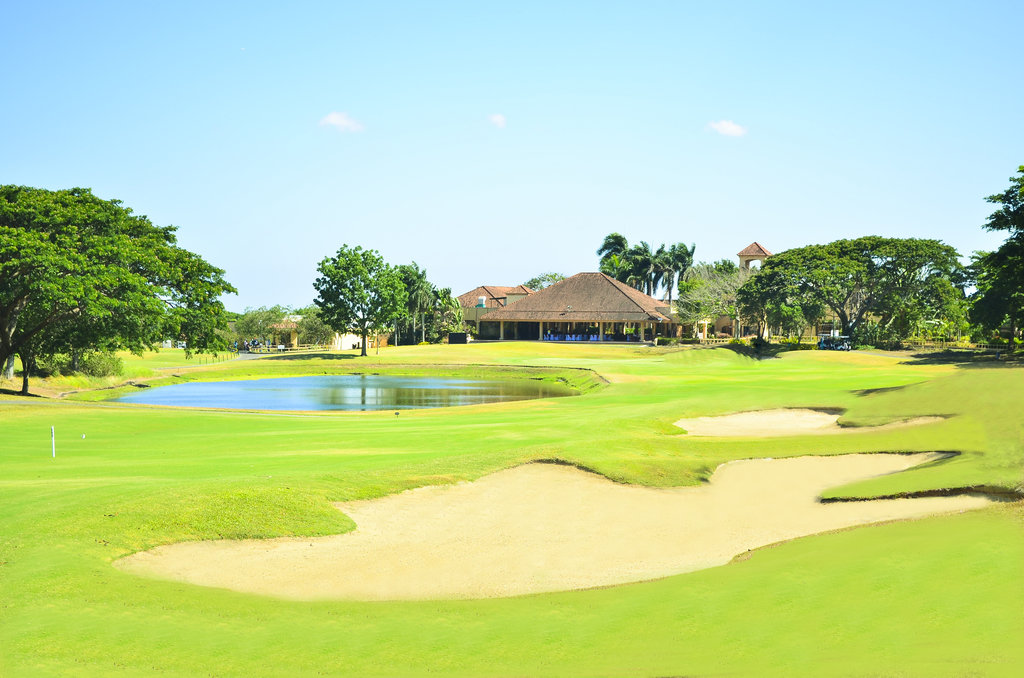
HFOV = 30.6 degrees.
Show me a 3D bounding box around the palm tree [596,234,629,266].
[{"bbox_3d":[16.340,-8.330,303.000,5.340,17.790,5.200,0,0,0],"label":"palm tree"}]

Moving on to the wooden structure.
[{"bbox_3d":[10.830,-4.650,276.000,26.000,10.290,21.500,0,0,14],"label":"wooden structure"}]

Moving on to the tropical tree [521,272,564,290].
[{"bbox_3d":[5.510,-5.180,308.000,7.560,11.510,7.500,0,0,0],"label":"tropical tree"}]

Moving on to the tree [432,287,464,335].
[{"bbox_3d":[-8.850,-3.430,257.000,4.120,7.550,4.100,0,0,0],"label":"tree"}]

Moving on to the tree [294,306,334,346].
[{"bbox_3d":[-27.200,-1.650,258.000,5.780,5.650,5.500,0,0,0],"label":"tree"}]

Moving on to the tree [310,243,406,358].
[{"bbox_3d":[-18.600,-4.730,230.000,11.540,13.750,11.200,0,0,0],"label":"tree"}]

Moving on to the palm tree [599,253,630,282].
[{"bbox_3d":[16.440,-6.690,302.000,5.320,14.510,5.200,0,0,0],"label":"palm tree"}]

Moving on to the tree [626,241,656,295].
[{"bbox_3d":[20.800,-7.660,302.000,5.320,16.440,5.200,0,0,0],"label":"tree"}]

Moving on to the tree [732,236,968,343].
[{"bbox_3d":[41.800,-6.010,232.000,27.990,13.380,24.000,0,0,0],"label":"tree"}]

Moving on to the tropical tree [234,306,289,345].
[{"bbox_3d":[-34.640,-1.800,259.000,7.470,5.950,7.000,0,0,0],"label":"tropical tree"}]

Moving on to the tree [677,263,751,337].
[{"bbox_3d":[26.680,-5.100,248.000,9.800,10.060,9.200,0,0,0],"label":"tree"}]

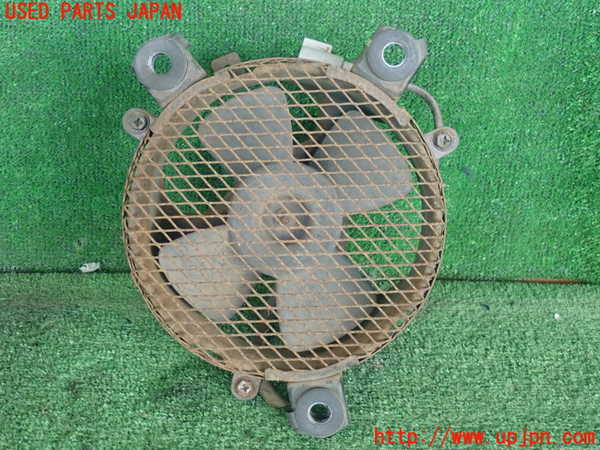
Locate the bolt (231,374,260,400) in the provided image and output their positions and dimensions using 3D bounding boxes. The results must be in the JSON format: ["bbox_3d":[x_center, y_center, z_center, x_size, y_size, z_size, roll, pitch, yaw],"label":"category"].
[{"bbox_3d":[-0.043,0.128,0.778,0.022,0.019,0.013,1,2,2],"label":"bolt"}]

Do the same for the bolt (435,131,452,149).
[{"bbox_3d":[0.113,-0.067,0.778,0.014,0.014,0.012,1,2,2],"label":"bolt"}]

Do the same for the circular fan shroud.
[{"bbox_3d":[-0.011,-0.005,0.787,0.248,0.248,0.055,1,2,2],"label":"circular fan shroud"}]

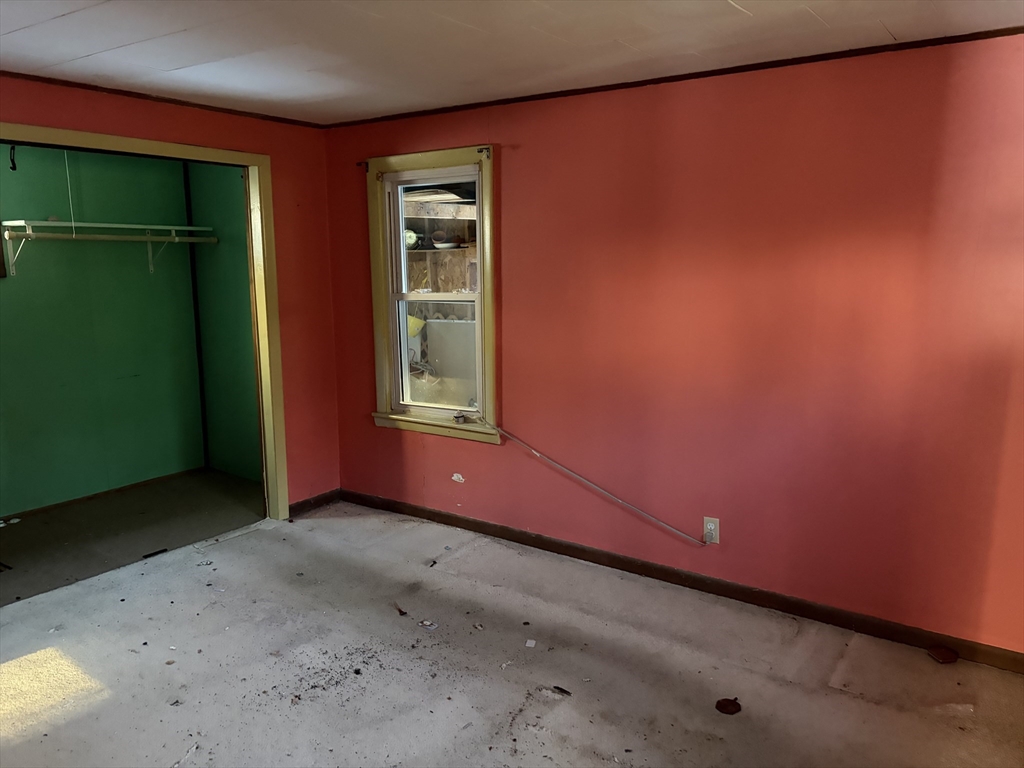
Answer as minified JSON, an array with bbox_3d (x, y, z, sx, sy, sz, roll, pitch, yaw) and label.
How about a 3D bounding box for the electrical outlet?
[{"bbox_3d":[0.900,0.659,3.472,0.071,0.115,0.011,6,12,34],"label":"electrical outlet"}]

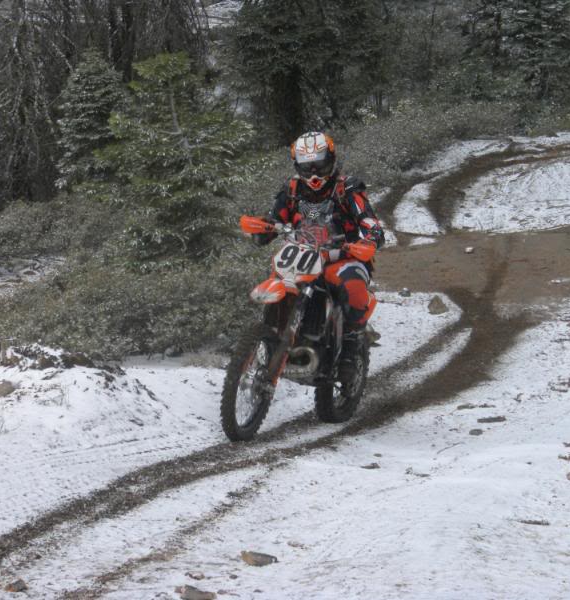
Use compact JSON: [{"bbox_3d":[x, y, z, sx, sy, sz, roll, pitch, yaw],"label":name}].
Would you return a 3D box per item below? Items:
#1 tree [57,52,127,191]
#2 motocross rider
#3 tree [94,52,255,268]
[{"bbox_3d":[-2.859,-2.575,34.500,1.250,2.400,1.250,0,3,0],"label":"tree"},{"bbox_3d":[0.213,-0.267,13.850,0.770,1.480,0.850,1,3,20],"label":"motocross rider"},{"bbox_3d":[-1.171,-1.426,24.500,1.700,2.400,1.700,0,3,0],"label":"tree"}]

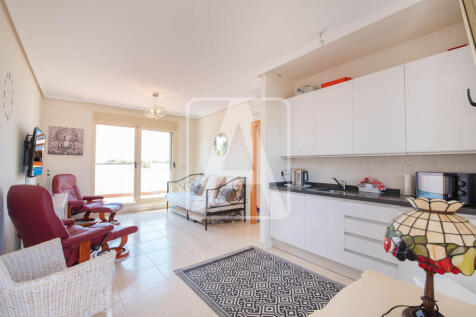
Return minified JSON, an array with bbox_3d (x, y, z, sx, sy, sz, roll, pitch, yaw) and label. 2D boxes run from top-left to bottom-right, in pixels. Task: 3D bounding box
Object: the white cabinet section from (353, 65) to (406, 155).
[{"bbox_3d":[1.683,-0.508,2.328,0.310,0.910,0.494,1,-2,-40],"label":"white cabinet section"}]

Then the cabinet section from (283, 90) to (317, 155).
[{"bbox_3d":[1.018,-0.473,3.008,0.340,0.891,0.562,1,-1,-40],"label":"cabinet section"}]

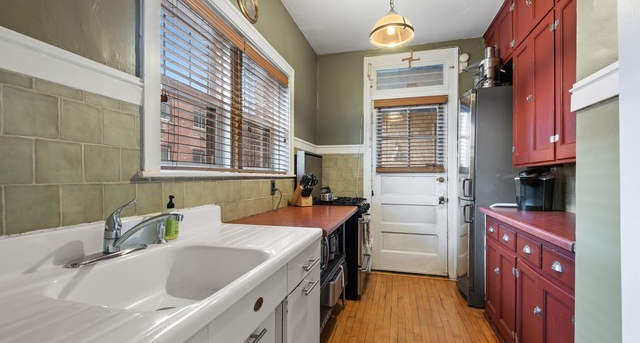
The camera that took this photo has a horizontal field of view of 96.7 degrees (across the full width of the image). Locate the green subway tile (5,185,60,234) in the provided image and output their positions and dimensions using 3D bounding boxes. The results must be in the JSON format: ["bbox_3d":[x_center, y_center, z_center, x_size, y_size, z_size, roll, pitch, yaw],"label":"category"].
[{"bbox_3d":[-0.830,0.108,0.819,0.010,0.132,0.130,0,-1,15],"label":"green subway tile"}]

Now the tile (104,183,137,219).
[{"bbox_3d":[-0.702,0.104,0.997,0.010,0.121,0.123,0,-1,14],"label":"tile"}]

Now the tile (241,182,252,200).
[{"bbox_3d":[-0.516,0.128,1.990,0.010,0.132,0.130,0,-1,15],"label":"tile"}]

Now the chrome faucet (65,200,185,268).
[{"bbox_3d":[-0.600,0.175,0.890,0.237,0.178,0.253,0,-1,5],"label":"chrome faucet"}]

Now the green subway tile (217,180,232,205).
[{"bbox_3d":[-0.549,0.110,1.619,0.010,0.121,0.126,0,-1,14],"label":"green subway tile"}]

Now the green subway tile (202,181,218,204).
[{"bbox_3d":[-0.621,0.121,1.600,0.010,0.132,0.130,0,-1,15],"label":"green subway tile"}]

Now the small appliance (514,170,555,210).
[{"bbox_3d":[1.730,0.153,2.337,0.242,0.323,0.182,0,-1,17],"label":"small appliance"}]

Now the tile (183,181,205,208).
[{"bbox_3d":[-0.610,0.107,1.372,0.010,0.121,0.124,0,-1,14],"label":"tile"}]

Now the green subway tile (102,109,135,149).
[{"bbox_3d":[-0.761,-0.162,1.084,0.010,0.132,0.130,0,-1,15],"label":"green subway tile"}]

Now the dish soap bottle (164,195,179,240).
[{"bbox_3d":[-0.593,0.181,1.133,0.052,0.181,0.060,0,-1,14],"label":"dish soap bottle"}]

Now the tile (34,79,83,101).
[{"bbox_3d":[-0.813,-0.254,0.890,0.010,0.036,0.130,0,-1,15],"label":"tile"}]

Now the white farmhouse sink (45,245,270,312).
[{"bbox_3d":[-0.393,0.357,0.795,0.400,0.180,0.440,0,-1,14],"label":"white farmhouse sink"}]

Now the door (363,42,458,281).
[{"bbox_3d":[1.083,-0.102,3.429,1.070,2.670,0.110,0,-1,14],"label":"door"}]

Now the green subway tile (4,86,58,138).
[{"bbox_3d":[-0.831,-0.166,0.824,0.010,0.132,0.130,0,-1,15],"label":"green subway tile"}]

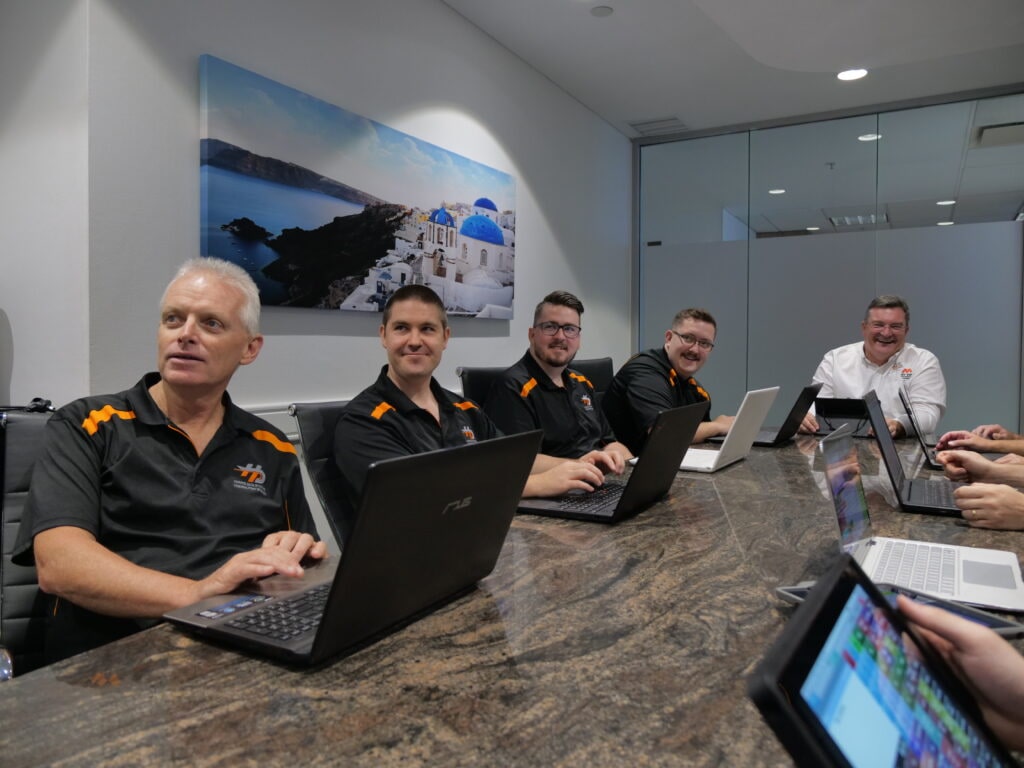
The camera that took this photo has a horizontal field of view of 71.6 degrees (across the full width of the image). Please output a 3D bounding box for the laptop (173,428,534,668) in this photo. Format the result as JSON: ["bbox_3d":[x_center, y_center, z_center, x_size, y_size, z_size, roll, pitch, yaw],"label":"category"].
[{"bbox_3d":[-0.200,0.195,0.982,0.343,0.253,0.378,2,4,30],"label":"laptop"}]

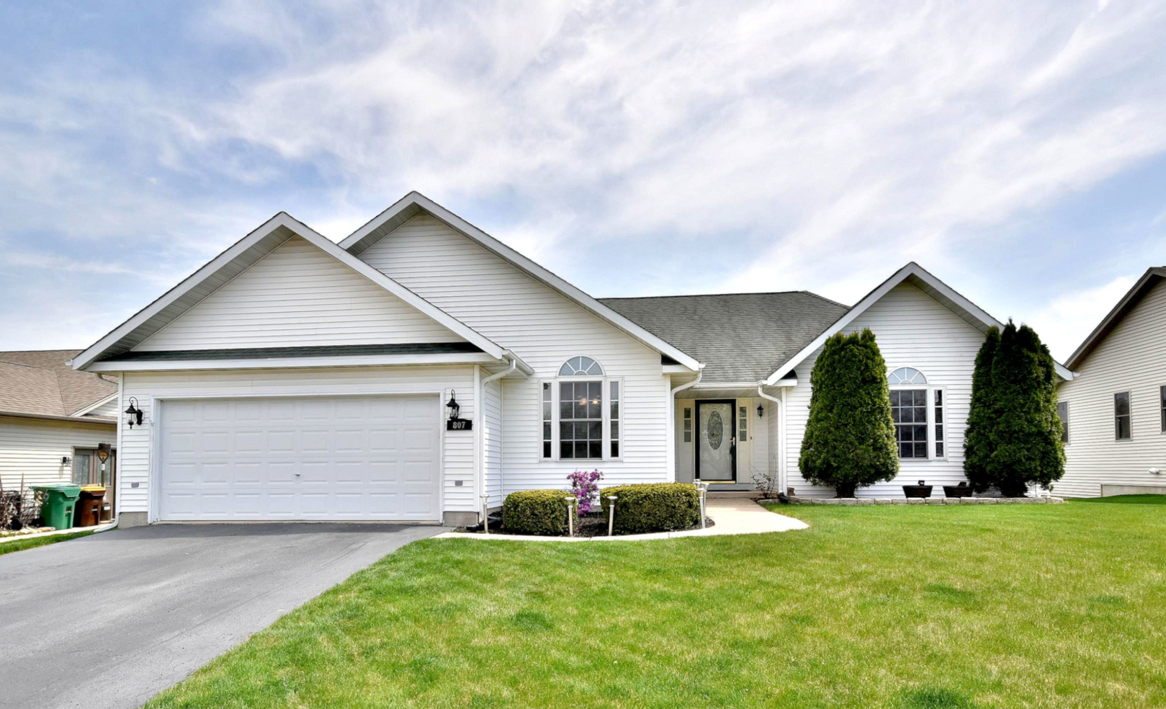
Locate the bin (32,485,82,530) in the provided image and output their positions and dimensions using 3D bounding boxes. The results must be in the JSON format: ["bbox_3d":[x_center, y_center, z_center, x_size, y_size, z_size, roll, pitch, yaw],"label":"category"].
[{"bbox_3d":[-13.088,3.811,15.300,0.800,1.060,0.620,0,-5,-7],"label":"bin"}]

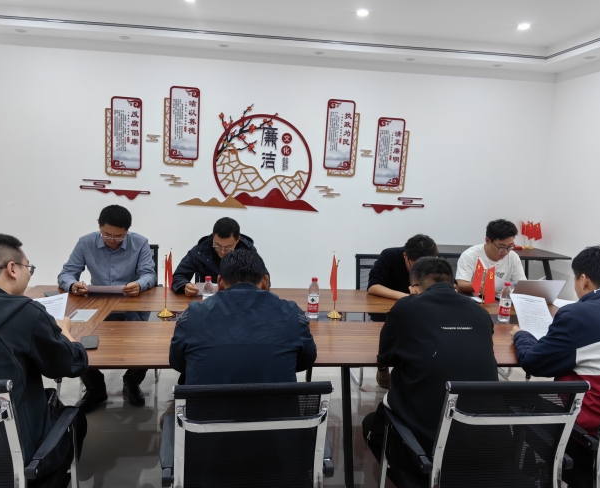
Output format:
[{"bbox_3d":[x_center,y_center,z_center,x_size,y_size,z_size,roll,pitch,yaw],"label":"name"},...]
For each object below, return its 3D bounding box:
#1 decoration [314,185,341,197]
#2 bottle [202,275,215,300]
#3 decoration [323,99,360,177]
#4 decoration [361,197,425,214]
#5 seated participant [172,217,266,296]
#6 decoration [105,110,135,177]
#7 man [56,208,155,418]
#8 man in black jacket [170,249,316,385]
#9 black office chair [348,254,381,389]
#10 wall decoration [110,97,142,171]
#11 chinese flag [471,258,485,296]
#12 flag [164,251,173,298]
[{"bbox_3d":[0.327,-0.610,5.959,0.301,0.129,0.025,3,9,-5],"label":"decoration"},{"bbox_3d":[-0.513,0.296,2.837,0.065,0.232,0.065,1,9,-7],"label":"bottle"},{"bbox_3d":[0.480,-1.218,5.859,0.391,0.866,0.040,3,9,-5],"label":"decoration"},{"bbox_3d":[1.114,-0.457,6.040,0.742,0.201,0.030,3,9,-5],"label":"decoration"},{"bbox_3d":[-0.540,0.406,3.477,0.630,1.210,0.800,2,10,-8],"label":"seated participant"},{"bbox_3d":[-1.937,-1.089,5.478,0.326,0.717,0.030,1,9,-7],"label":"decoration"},{"bbox_3d":[-1.266,0.376,3.388,0.620,1.300,0.640,2,10,-11],"label":"man"},{"bbox_3d":[-0.234,0.632,2.079,0.570,1.270,0.760,2,10,-9],"label":"man in black jacket"},{"bbox_3d":[0.700,0.566,3.897,0.550,0.900,0.620,2,10,-7],"label":"black office chair"},{"bbox_3d":[-1.934,-1.225,5.683,0.337,0.793,0.035,3,9,-5],"label":"wall decoration"},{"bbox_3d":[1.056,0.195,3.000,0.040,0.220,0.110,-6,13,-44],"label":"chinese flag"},{"bbox_3d":[-0.714,0.167,2.759,0.042,0.236,0.200,3,9,-5],"label":"flag"}]

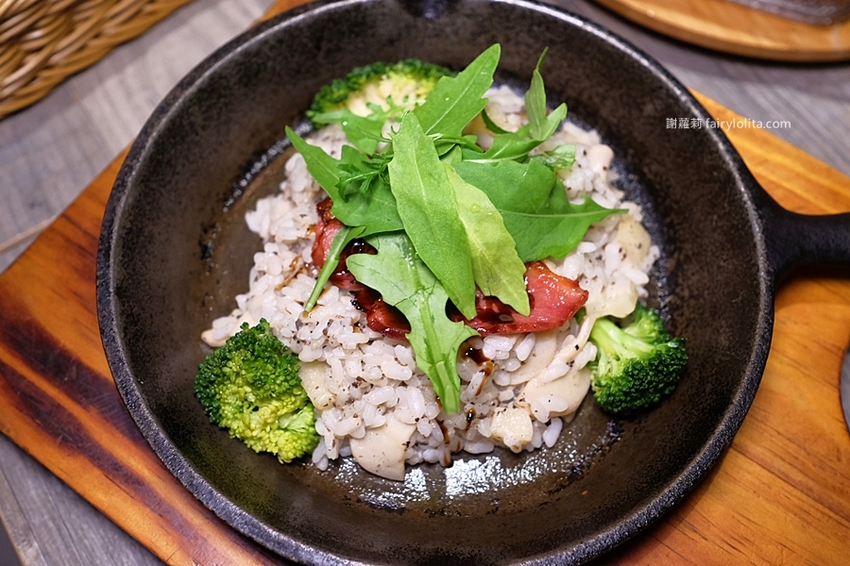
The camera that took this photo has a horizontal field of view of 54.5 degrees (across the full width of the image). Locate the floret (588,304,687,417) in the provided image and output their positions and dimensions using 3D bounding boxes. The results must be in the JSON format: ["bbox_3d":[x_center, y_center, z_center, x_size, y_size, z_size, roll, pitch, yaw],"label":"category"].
[{"bbox_3d":[0.064,0.023,0.248,0.031,0.028,0.033,-38,78,0],"label":"floret"}]

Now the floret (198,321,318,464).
[{"bbox_3d":[-0.049,0.032,0.240,0.034,0.030,0.042,-37,70,5],"label":"floret"}]

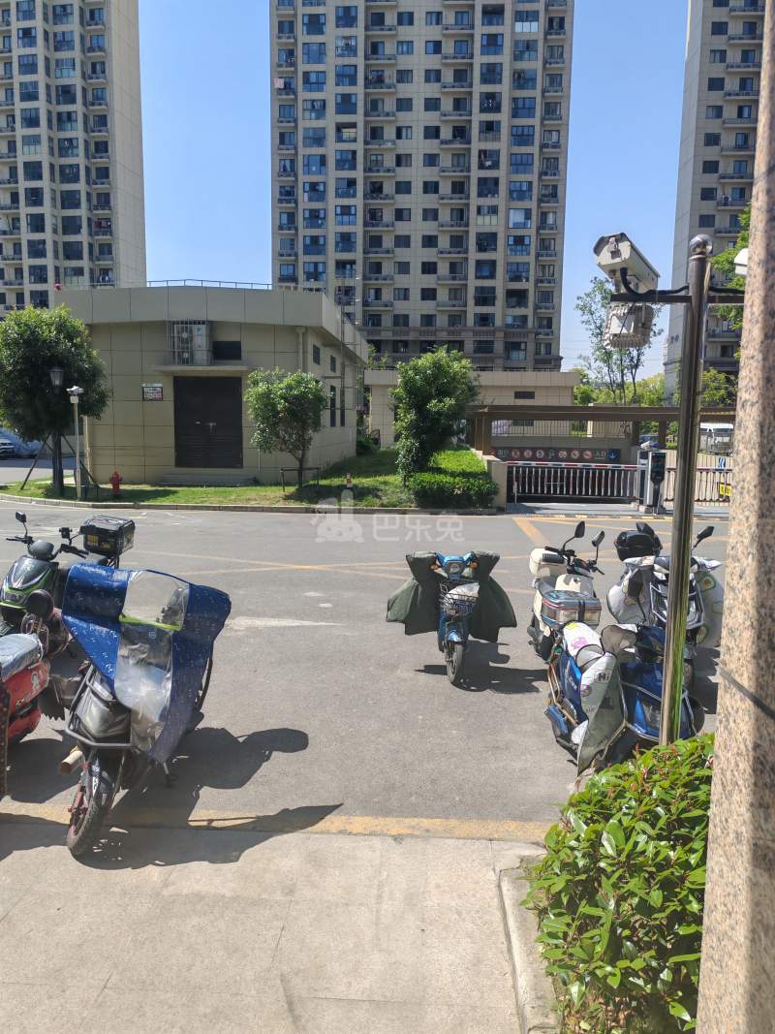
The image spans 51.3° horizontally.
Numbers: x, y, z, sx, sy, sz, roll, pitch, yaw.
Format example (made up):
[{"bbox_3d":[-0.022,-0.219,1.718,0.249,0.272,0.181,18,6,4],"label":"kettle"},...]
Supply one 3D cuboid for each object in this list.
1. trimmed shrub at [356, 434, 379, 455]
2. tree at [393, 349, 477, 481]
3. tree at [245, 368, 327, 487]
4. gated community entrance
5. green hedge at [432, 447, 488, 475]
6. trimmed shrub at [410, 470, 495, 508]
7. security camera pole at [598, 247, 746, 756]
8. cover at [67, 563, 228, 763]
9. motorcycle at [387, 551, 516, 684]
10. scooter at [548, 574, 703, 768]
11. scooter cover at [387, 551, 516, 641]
[{"bbox_3d":[-0.890,-3.301,36.380,1.100,0.950,1.100,1,7,0],"label":"trimmed shrub"},{"bbox_3d":[1.410,-2.856,23.700,2.500,3.800,2.400,1,6,4],"label":"tree"},{"bbox_3d":[-3.014,-2.618,24.000,2.350,3.440,2.300,1,6,4],"label":"tree"},{"bbox_3d":[6.038,-1.687,21.800,7.800,2.600,4.000,1,6,4],"label":"gated community entrance"},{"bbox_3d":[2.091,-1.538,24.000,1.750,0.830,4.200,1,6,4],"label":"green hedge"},{"bbox_3d":[1.566,-0.655,19.600,2.100,0.730,1.600,1,6,4],"label":"trimmed shrub"},{"bbox_3d":[1.439,0.117,4.027,1.050,3.000,0.420,2,8,12],"label":"security camera pole"},{"bbox_3d":[-1.320,0.795,4.563,0.920,1.110,0.500,3,8,17],"label":"cover"},{"bbox_3d":[0.541,0.775,7.210,1.070,1.050,1.600,0,7,-3],"label":"motorcycle"},{"bbox_3d":[1.448,0.948,5.083,0.780,1.280,1.650,-1,8,-16],"label":"scooter"},{"bbox_3d":[0.508,0.610,6.500,1.020,0.650,0.420,1,6,0],"label":"scooter cover"}]

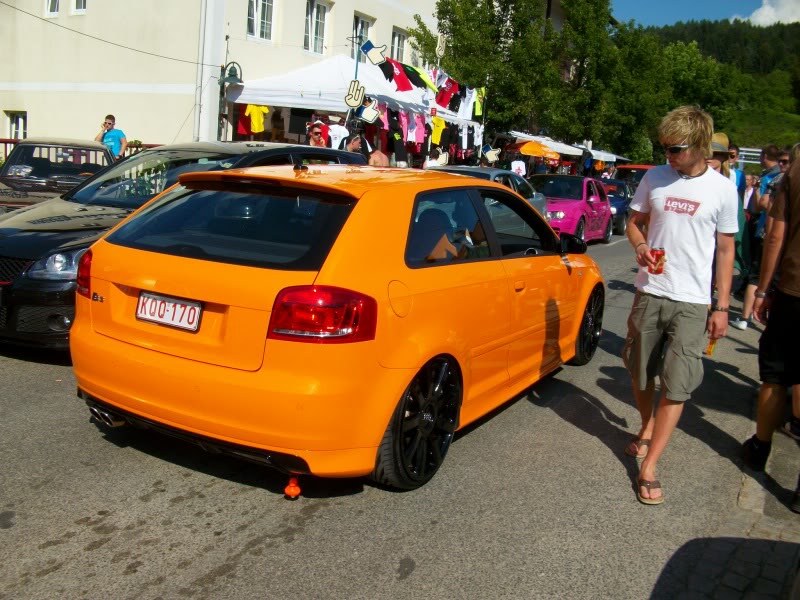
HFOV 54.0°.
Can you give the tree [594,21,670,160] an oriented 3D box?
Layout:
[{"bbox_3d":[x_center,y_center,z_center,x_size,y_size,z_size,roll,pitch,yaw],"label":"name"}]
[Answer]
[{"bbox_3d":[11.292,-9.502,38.000,4.600,8.000,4.600,10,13,26],"label":"tree"}]

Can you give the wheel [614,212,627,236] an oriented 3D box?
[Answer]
[{"bbox_3d":[5.599,-1.922,20.000,0.210,0.620,0.620,9,11,26],"label":"wheel"}]

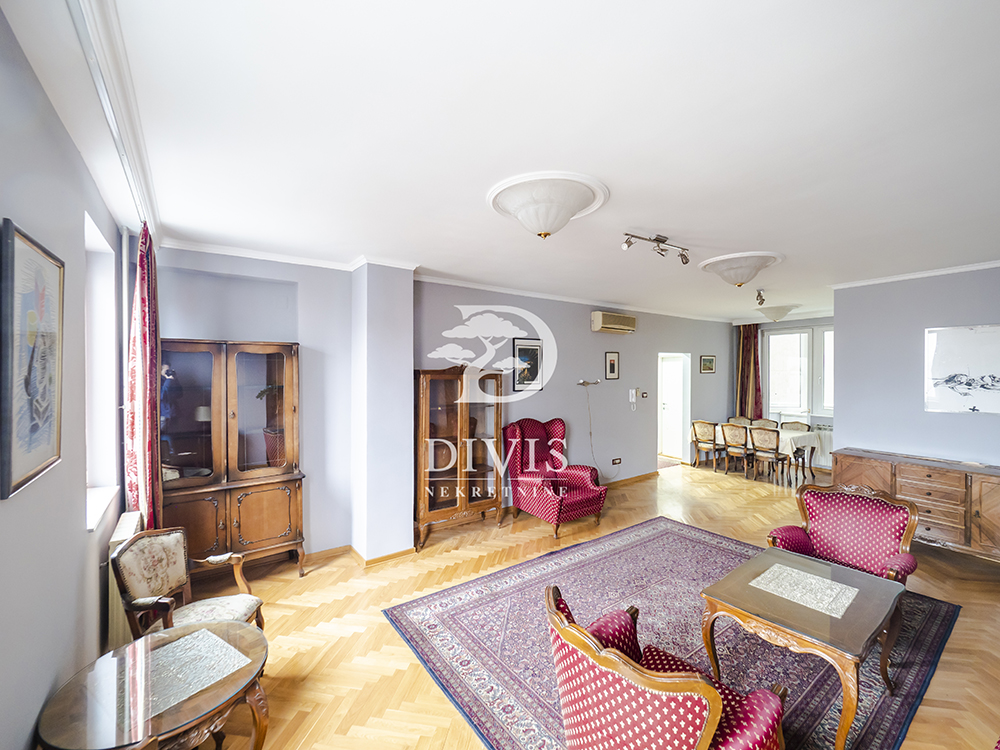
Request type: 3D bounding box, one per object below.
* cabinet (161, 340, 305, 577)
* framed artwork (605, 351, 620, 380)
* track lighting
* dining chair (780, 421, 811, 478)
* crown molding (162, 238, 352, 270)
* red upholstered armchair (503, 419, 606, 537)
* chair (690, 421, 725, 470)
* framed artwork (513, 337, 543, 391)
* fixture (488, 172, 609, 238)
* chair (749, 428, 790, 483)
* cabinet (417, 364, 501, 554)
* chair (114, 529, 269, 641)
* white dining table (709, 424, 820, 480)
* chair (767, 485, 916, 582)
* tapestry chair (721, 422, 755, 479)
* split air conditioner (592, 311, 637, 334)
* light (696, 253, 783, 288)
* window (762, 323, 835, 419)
[{"bbox_3d":[-2.203,0.729,3.248,1.080,2.000,0.410,0,1,-36],"label":"cabinet"},{"bbox_3d":[1.761,-0.134,6.285,0.320,0.410,0.025,0,0,-34],"label":"framed artwork"},{"bbox_3d":[1.222,-0.999,3.123,0.720,0.200,0.160,0,0,-34],"label":"track lighting"},{"bbox_3d":[4.784,1.258,6.667,0.520,0.880,0.445,0,1,-34],"label":"dining chair"},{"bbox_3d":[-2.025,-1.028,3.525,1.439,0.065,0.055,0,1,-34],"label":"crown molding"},{"bbox_3d":[0.642,1.120,4.712,0.820,1.140,0.870,0,0,-36],"label":"red upholstered armchair"},{"bbox_3d":[3.836,1.250,7.316,0.520,0.880,0.445,0,1,-34],"label":"chair"},{"bbox_3d":[0.377,-0.127,5.132,0.500,0.660,0.030,0,0,-36],"label":"framed artwork"},{"bbox_3d":[0.290,-0.928,2.426,0.690,0.230,0.690,0,1,0],"label":"fixture"},{"bbox_3d":[4.331,1.259,6.488,0.520,0.880,0.445,0,1,-34],"label":"chair"},{"bbox_3d":[-0.475,0.793,4.301,1.000,1.790,0.380,0,0,-36],"label":"cabinet"},{"bbox_3d":[-1.620,1.285,2.130,0.570,0.890,0.540,0,0,10],"label":"chair"},{"bbox_3d":[4.324,1.316,6.996,1.000,0.750,1.600,0,1,-34],"label":"white dining table"},{"bbox_3d":[2.150,1.260,2.580,0.680,0.940,0.700,0,0,-39],"label":"chair"},{"bbox_3d":[4.188,1.281,6.961,0.530,0.870,0.470,0,0,-34],"label":"tapestry chair"},{"bbox_3d":[1.707,-0.757,6.045,0.805,0.285,0.200,0,1,-36],"label":"split air conditioner"},{"bbox_3d":[2.363,-0.992,3.983,0.710,0.220,0.710,0,0,-34],"label":"light"},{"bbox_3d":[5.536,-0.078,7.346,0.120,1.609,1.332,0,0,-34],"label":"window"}]

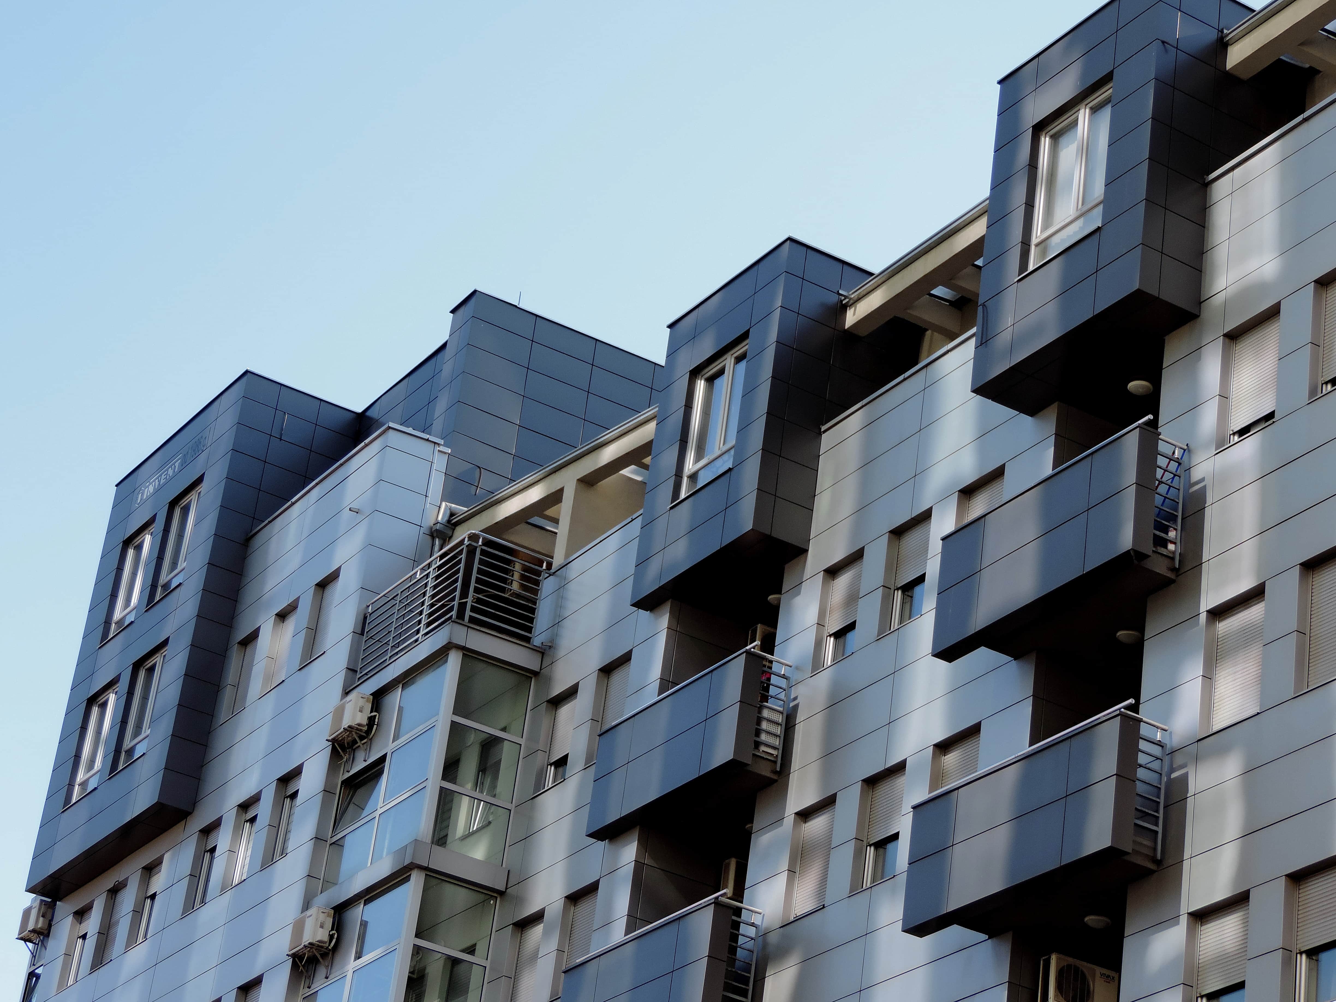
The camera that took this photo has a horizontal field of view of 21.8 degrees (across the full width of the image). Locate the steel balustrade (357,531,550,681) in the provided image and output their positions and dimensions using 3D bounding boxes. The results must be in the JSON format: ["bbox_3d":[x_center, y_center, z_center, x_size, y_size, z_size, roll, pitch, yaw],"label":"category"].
[{"bbox_3d":[-2.842,1.644,45.611,1.250,1.285,2.992,21,-30,-24],"label":"steel balustrade"}]

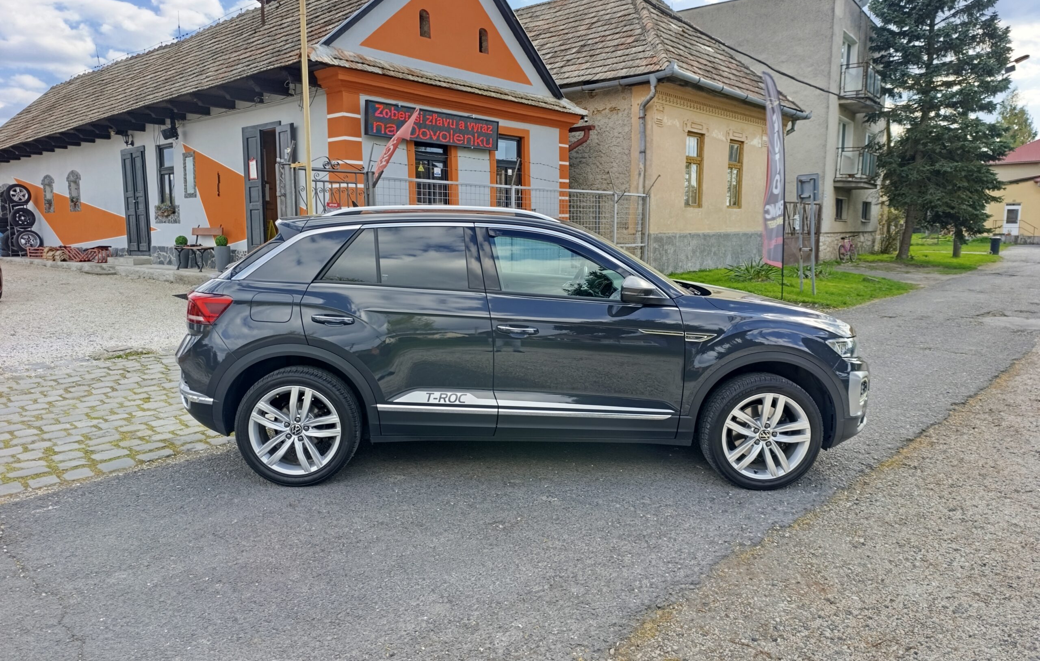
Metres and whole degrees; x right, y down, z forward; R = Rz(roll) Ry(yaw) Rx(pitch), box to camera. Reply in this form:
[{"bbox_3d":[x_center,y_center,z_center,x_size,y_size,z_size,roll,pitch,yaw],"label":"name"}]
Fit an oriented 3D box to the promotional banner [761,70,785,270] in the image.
[{"bbox_3d":[4.718,-2.959,12.905,0.120,3.575,0.500,-7,11,-41],"label":"promotional banner"}]

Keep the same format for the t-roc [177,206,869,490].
[{"bbox_3d":[0.070,-0.024,4.620,4.236,1.573,1.880,1,9,-2],"label":"t-roc"}]

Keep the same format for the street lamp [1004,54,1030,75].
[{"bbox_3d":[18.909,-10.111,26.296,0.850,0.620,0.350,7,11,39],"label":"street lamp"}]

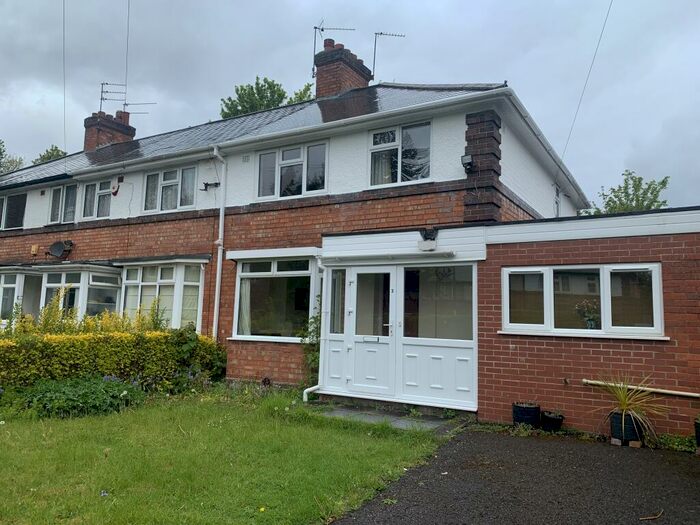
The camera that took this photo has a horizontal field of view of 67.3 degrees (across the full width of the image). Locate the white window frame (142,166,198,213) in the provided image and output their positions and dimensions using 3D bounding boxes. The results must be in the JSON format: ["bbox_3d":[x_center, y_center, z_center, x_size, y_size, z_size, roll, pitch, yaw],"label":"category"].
[{"bbox_3d":[-4.138,-1.651,12.151,1.816,0.999,0.090,-2,-7,31],"label":"white window frame"}]

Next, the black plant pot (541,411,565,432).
[{"bbox_3d":[2.525,1.988,6.555,0.280,0.240,0.280,-2,-7,31],"label":"black plant pot"}]

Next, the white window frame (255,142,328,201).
[{"bbox_3d":[-1.144,-1.767,10.325,1.760,1.031,0.090,-2,-7,31],"label":"white window frame"}]

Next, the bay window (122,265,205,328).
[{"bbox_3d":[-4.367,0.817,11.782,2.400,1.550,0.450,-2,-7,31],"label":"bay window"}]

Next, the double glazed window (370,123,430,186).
[{"bbox_3d":[0.861,-1.870,9.122,1.200,1.090,0.090,-2,-7,31],"label":"double glazed window"}]

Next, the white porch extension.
[{"bbox_3d":[0.833,0.833,8.308,2.800,2.613,0.680,-2,-7,31],"label":"white porch extension"}]

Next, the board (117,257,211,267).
[{"bbox_3d":[-4.166,0.034,11.381,2.800,0.084,0.300,-2,-7,31],"label":"board"}]

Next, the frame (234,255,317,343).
[{"bbox_3d":[-1.416,0.700,9.641,1.837,1.520,0.170,-2,-7,31],"label":"frame"}]

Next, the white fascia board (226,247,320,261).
[{"bbox_3d":[-1.457,-0.158,9.697,2.120,0.155,0.100,-2,-7,31],"label":"white fascia board"}]

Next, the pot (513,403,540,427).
[{"bbox_3d":[2.259,1.966,6.728,0.344,0.290,0.344,-2,-7,31],"label":"pot"}]

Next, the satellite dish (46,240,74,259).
[{"bbox_3d":[-7.603,-0.341,13.808,0.520,0.460,0.480,-1,-6,22],"label":"satellite dish"}]

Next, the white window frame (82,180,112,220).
[{"bbox_3d":[-6.503,-1.589,13.596,1.205,0.967,0.090,-2,-7,31],"label":"white window frame"}]

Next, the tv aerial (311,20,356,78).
[{"bbox_3d":[-0.454,-5.945,14.973,1.200,1.560,0.420,2,-6,-5],"label":"tv aerial"}]

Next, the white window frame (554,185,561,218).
[{"bbox_3d":[5.071,-1.387,12.802,0.090,1.050,0.820,-2,-7,31],"label":"white window frame"}]

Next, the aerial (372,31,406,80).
[{"bbox_3d":[1.208,-6.255,16.034,0.950,1.420,0.350,2,-6,-5],"label":"aerial"}]

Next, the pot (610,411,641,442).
[{"bbox_3d":[3.210,1.903,6.120,0.320,0.330,0.320,-2,-7,31],"label":"pot"}]

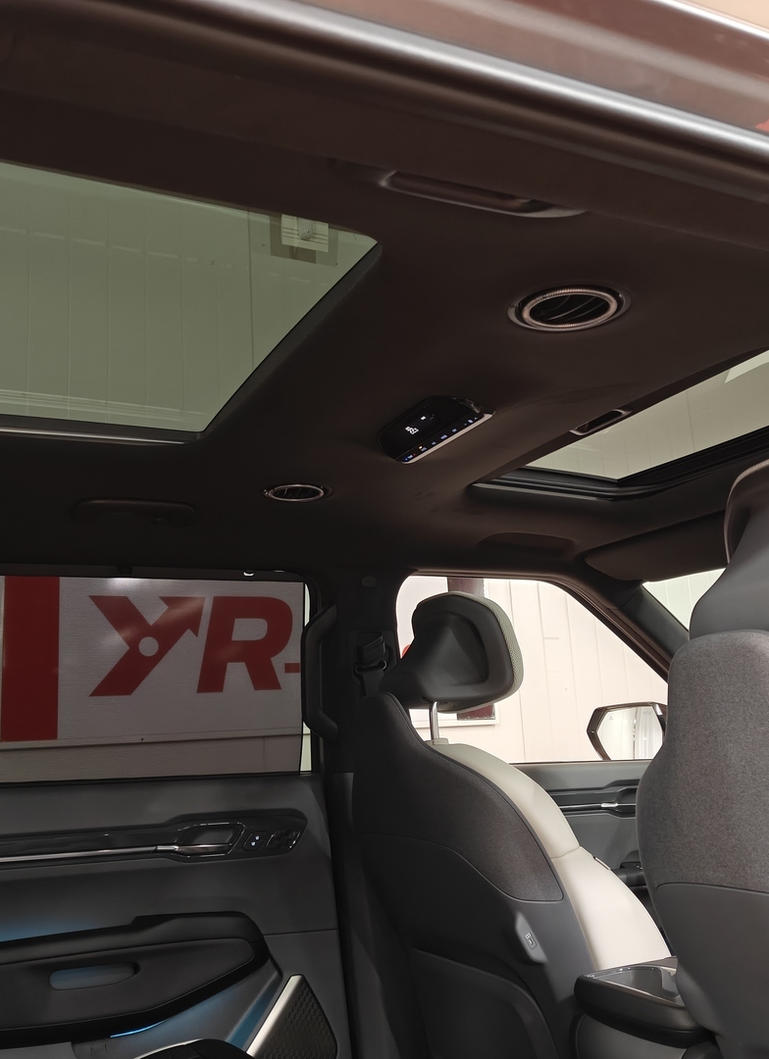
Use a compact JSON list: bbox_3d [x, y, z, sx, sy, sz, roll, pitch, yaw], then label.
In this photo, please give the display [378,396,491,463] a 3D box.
[{"bbox_3d":[0.056,-0.133,1.214,0.068,0.023,0.200,31,-24,-16],"label":"display"}]

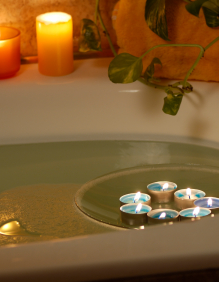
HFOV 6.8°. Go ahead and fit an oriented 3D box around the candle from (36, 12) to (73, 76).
[{"bbox_3d":[-0.074,-0.133,2.550,0.050,0.077,0.050,-1,20,0],"label":"candle"}]

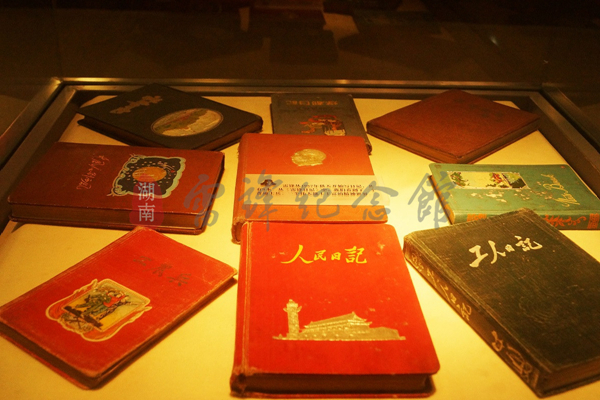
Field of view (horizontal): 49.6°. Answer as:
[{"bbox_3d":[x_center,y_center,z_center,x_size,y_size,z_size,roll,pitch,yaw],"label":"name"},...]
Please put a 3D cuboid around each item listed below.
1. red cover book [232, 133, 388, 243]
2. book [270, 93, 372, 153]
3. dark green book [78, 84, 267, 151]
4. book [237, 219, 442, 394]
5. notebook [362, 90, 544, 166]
[{"bbox_3d":[0.006,-0.016,0.660,0.138,0.026,0.184,2,30,-3],"label":"red cover book"},{"bbox_3d":[0.022,-0.101,0.844,0.116,0.014,0.164,0,30,-4],"label":"book"},{"bbox_3d":[-0.165,-0.100,0.825,0.194,0.019,0.135,22,36,30],"label":"dark green book"},{"bbox_3d":[0.020,0.076,0.504,0.137,0.022,0.183,1,30,-3],"label":"book"},{"bbox_3d":[0.202,-0.096,0.845,0.190,0.017,0.137,-24,39,-37],"label":"notebook"}]

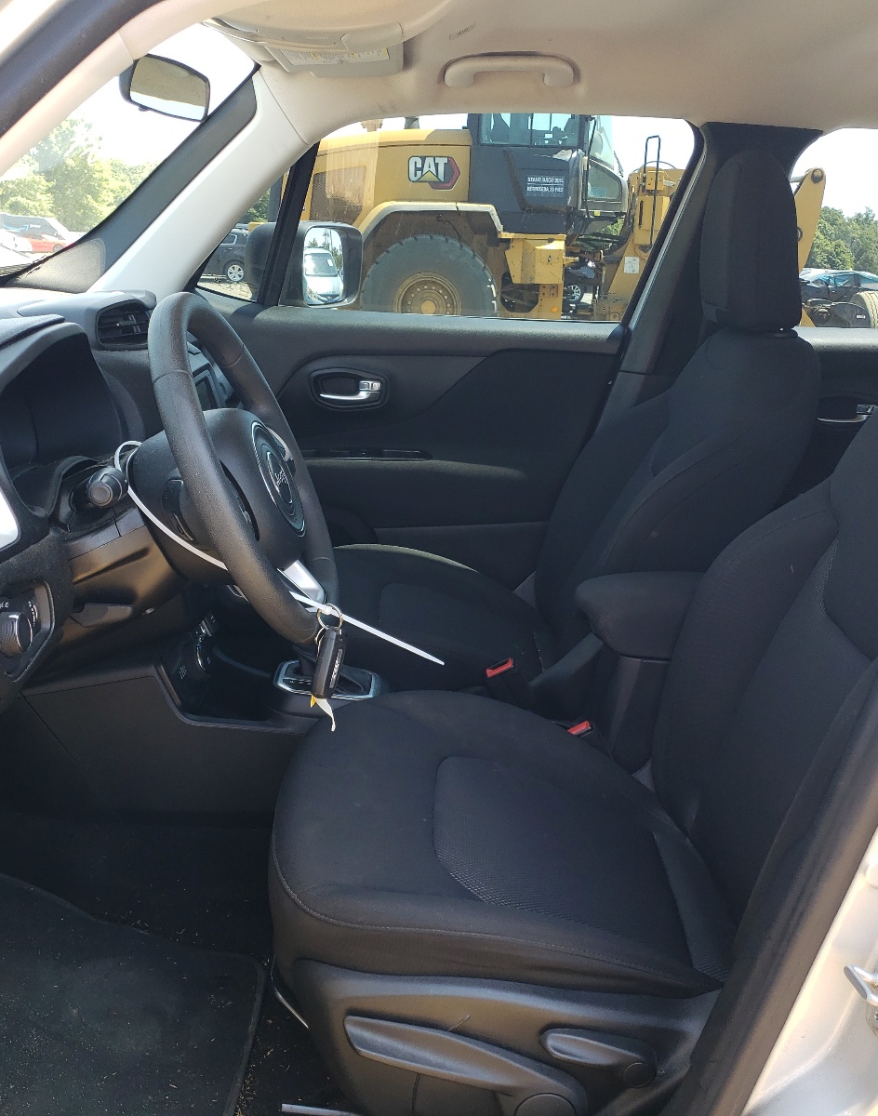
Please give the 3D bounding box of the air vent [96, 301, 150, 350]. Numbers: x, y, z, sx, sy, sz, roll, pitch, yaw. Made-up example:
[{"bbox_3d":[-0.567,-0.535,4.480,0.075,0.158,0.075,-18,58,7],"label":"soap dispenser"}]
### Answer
[{"bbox_3d":[-0.405,-0.292,1.402,0.040,0.065,0.110,8,16,23],"label":"air vent"}]

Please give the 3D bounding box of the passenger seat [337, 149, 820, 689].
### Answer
[{"bbox_3d":[0.203,-0.156,1.841,0.760,1.020,0.530,2,15,1],"label":"passenger seat"}]

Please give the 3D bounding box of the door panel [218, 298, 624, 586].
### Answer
[{"bbox_3d":[-0.108,-0.170,2.206,0.930,0.640,0.130,2,15,1],"label":"door panel"}]

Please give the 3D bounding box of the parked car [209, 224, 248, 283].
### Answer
[{"bbox_3d":[-7.341,-8.802,32.300,4.650,1.700,1.840,-1,15,-9],"label":"parked car"}]

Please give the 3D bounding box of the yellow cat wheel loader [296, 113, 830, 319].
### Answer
[{"bbox_3d":[1.918,-3.866,13.081,7.600,3.420,2.750,5,15,12],"label":"yellow cat wheel loader"}]

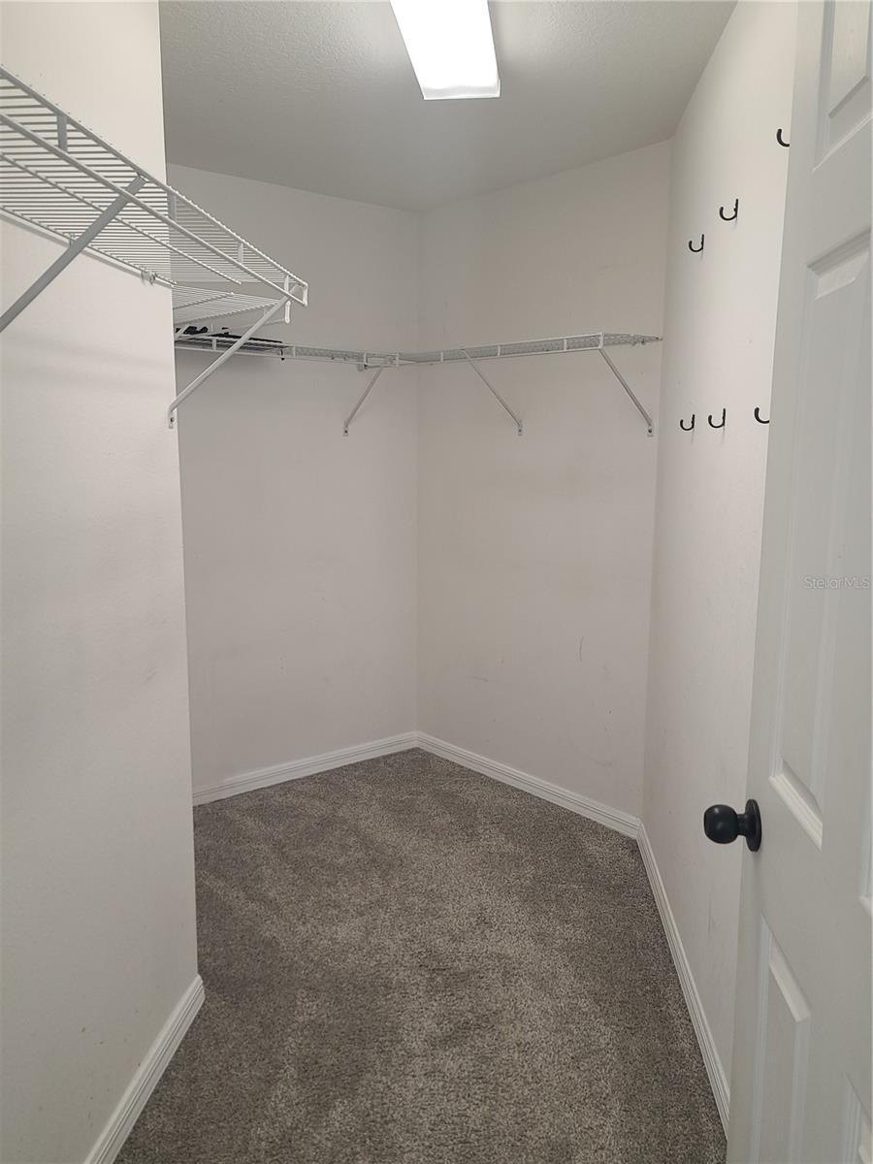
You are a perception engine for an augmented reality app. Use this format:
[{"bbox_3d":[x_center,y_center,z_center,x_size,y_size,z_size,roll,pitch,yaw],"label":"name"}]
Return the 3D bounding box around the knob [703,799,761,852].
[{"bbox_3d":[0.390,0.321,1.115,0.062,0.066,0.066,1,9,6],"label":"knob"}]

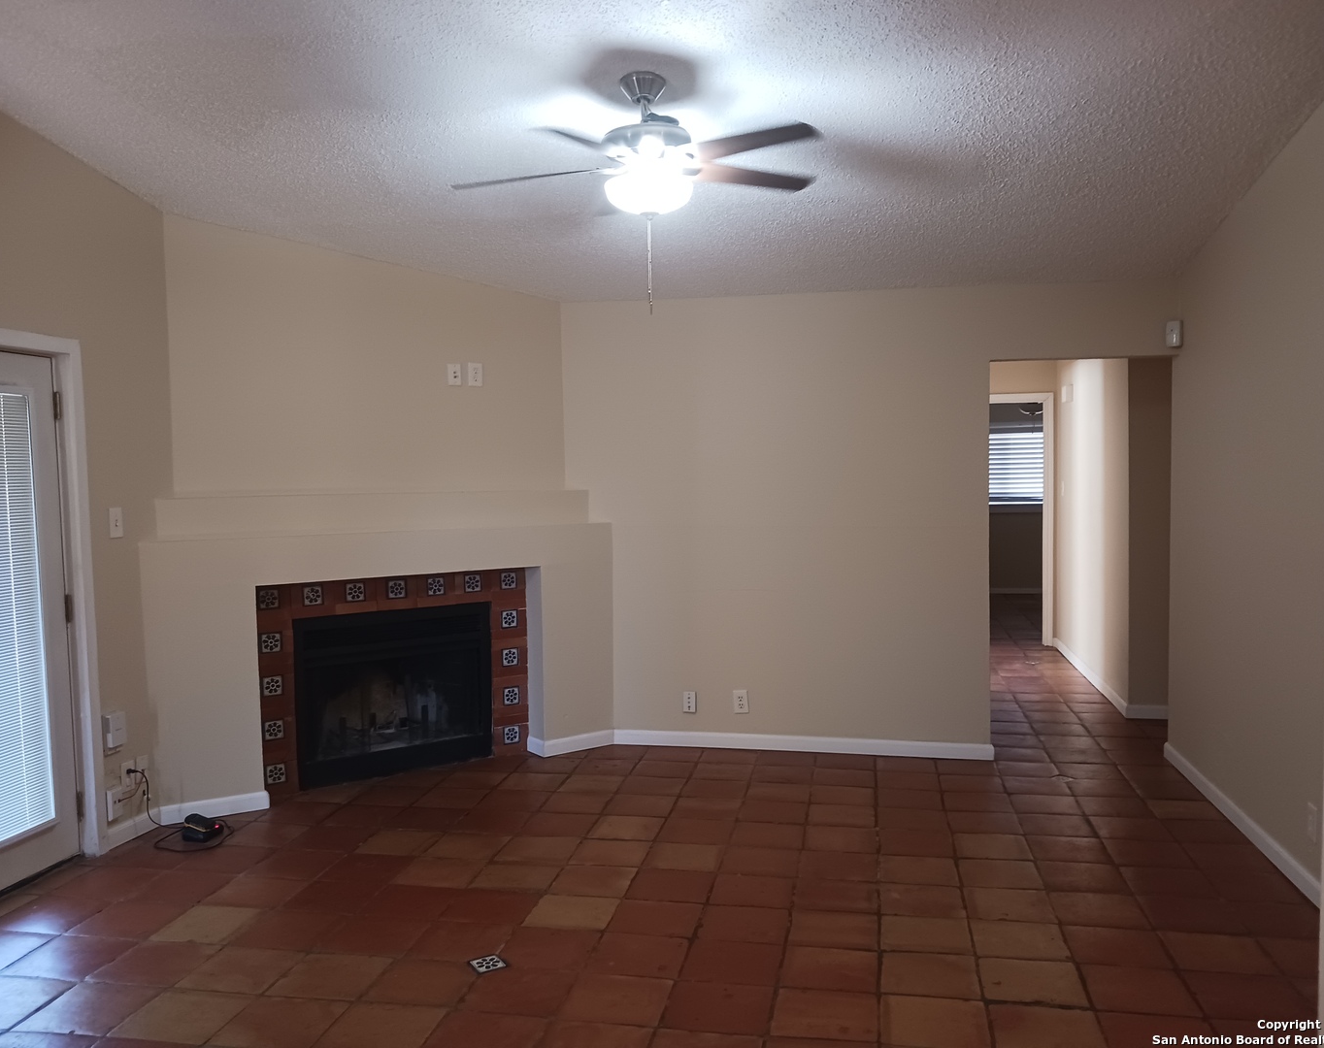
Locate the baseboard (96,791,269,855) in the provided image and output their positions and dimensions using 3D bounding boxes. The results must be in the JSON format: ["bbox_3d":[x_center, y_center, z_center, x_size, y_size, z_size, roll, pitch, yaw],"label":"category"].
[{"bbox_3d":[-2.113,1.288,4.815,0.165,0.085,0.737,2,4,41],"label":"baseboard"}]

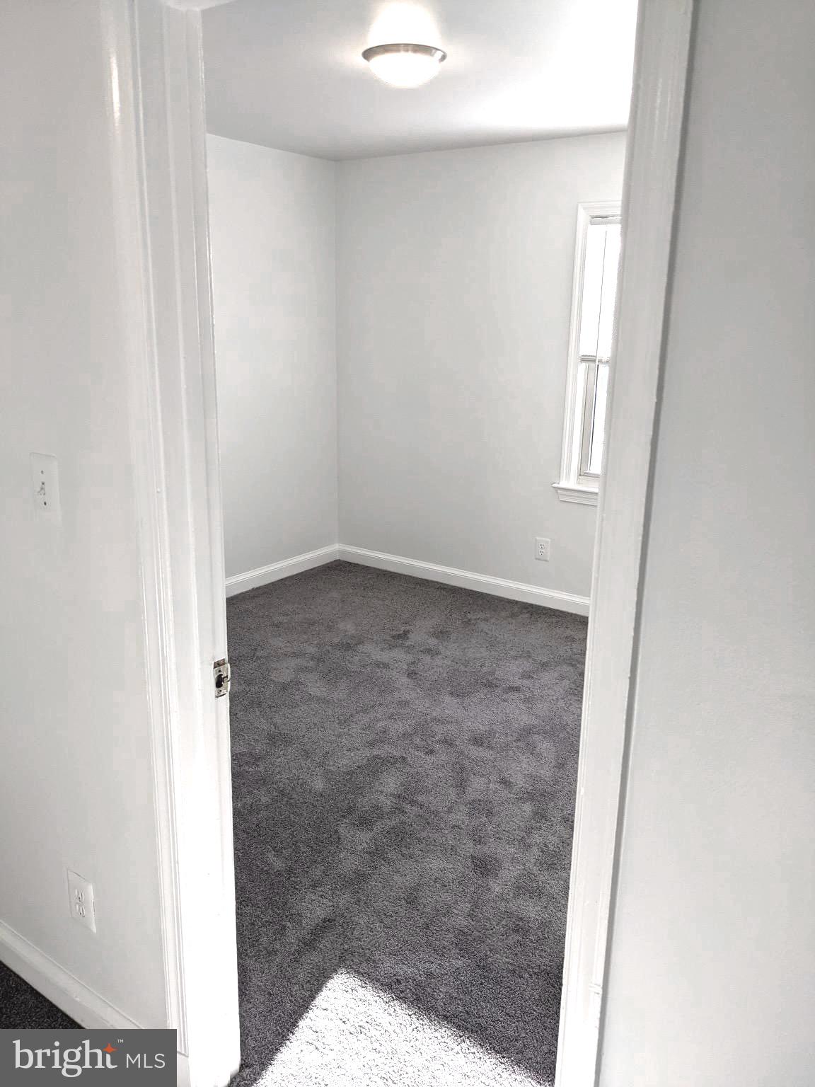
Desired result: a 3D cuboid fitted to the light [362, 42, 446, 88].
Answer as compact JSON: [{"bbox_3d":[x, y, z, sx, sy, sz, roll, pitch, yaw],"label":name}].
[{"bbox_3d":[-0.011,-1.636,2.941,0.296,0.096,0.296,1,15,0],"label":"light"}]

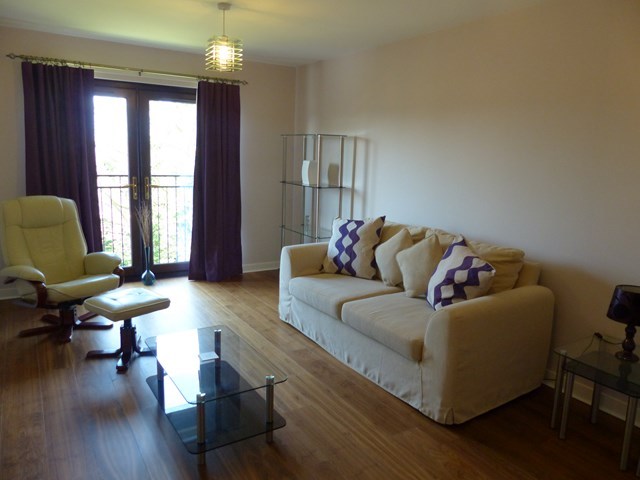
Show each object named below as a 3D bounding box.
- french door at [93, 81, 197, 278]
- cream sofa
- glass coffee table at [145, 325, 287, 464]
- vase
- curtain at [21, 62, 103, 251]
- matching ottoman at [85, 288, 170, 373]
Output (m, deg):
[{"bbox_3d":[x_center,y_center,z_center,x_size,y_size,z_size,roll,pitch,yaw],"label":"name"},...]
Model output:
[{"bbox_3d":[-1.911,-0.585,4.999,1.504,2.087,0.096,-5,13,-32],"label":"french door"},{"bbox_3d":[0.578,0.405,3.536,0.959,0.870,1.991,-5,13,-34],"label":"cream sofa"},{"bbox_3d":[-0.603,0.806,2.568,0.524,0.361,0.833,-5,13,-32],"label":"glass coffee table"},{"bbox_3d":[-1.846,0.255,4.971,0.165,0.448,0.165,-5,13,-32],"label":"vase"},{"bbox_3d":[-2.378,-0.503,4.330,0.597,2.131,0.133,-5,13,-32],"label":"curtain"},{"bbox_3d":[-1.330,0.620,3.233,0.387,0.425,0.401,8,12,30],"label":"matching ottoman"}]

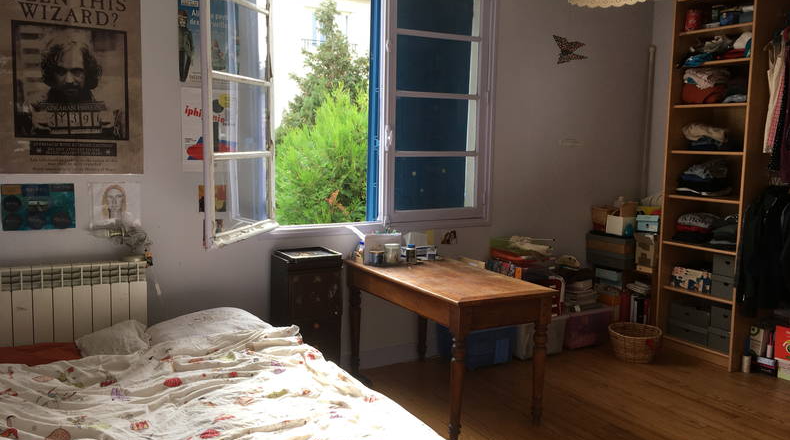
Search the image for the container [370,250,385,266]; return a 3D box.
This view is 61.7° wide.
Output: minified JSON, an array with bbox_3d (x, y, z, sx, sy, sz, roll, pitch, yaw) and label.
[{"bbox_3d":[-0.097,0.209,3.691,0.076,0.078,0.076,1,6,0],"label":"container"}]

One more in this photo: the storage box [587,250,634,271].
[{"bbox_3d":[1.456,0.268,4.427,0.150,0.105,0.325,-3,7,-31],"label":"storage box"}]

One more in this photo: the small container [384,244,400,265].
[{"bbox_3d":[-0.013,0.190,3.753,0.083,0.104,0.083,1,6,0],"label":"small container"}]

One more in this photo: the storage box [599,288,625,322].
[{"bbox_3d":[1.547,0.579,4.570,0.251,0.291,0.241,-2,7,-28],"label":"storage box"}]

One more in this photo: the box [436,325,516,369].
[{"bbox_3d":[0.519,0.751,4.127,0.392,0.251,0.291,-2,7,-28],"label":"box"}]

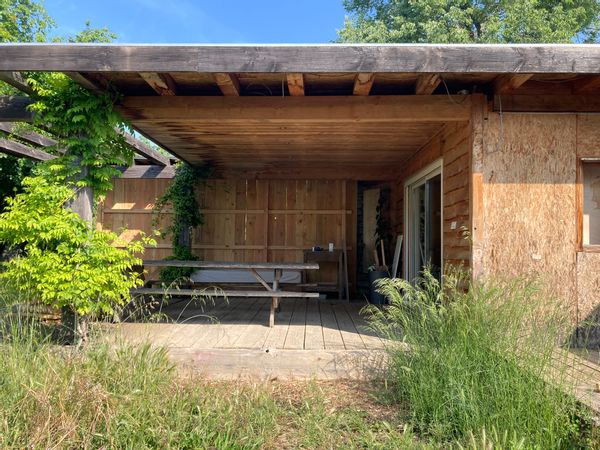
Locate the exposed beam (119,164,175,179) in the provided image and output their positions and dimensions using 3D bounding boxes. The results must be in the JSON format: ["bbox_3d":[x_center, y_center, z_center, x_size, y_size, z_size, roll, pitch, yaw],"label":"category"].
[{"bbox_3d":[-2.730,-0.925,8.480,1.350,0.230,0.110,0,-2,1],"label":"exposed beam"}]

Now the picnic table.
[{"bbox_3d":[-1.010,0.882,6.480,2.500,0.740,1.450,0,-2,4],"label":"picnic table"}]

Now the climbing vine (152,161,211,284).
[{"bbox_3d":[-2.010,0.010,8.330,1.020,2.150,0.600,0,-2,1],"label":"climbing vine"}]

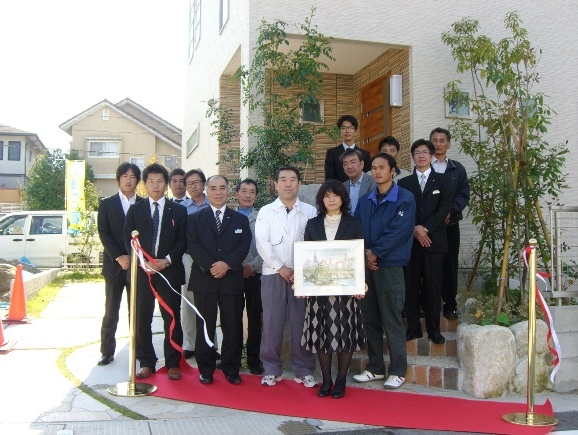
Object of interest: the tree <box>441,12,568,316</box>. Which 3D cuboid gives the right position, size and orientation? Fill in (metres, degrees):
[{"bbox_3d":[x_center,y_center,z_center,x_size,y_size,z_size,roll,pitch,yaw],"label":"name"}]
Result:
[{"bbox_3d":[1.929,-0.474,5.700,1.060,2.620,0.950,1,0,14],"label":"tree"}]

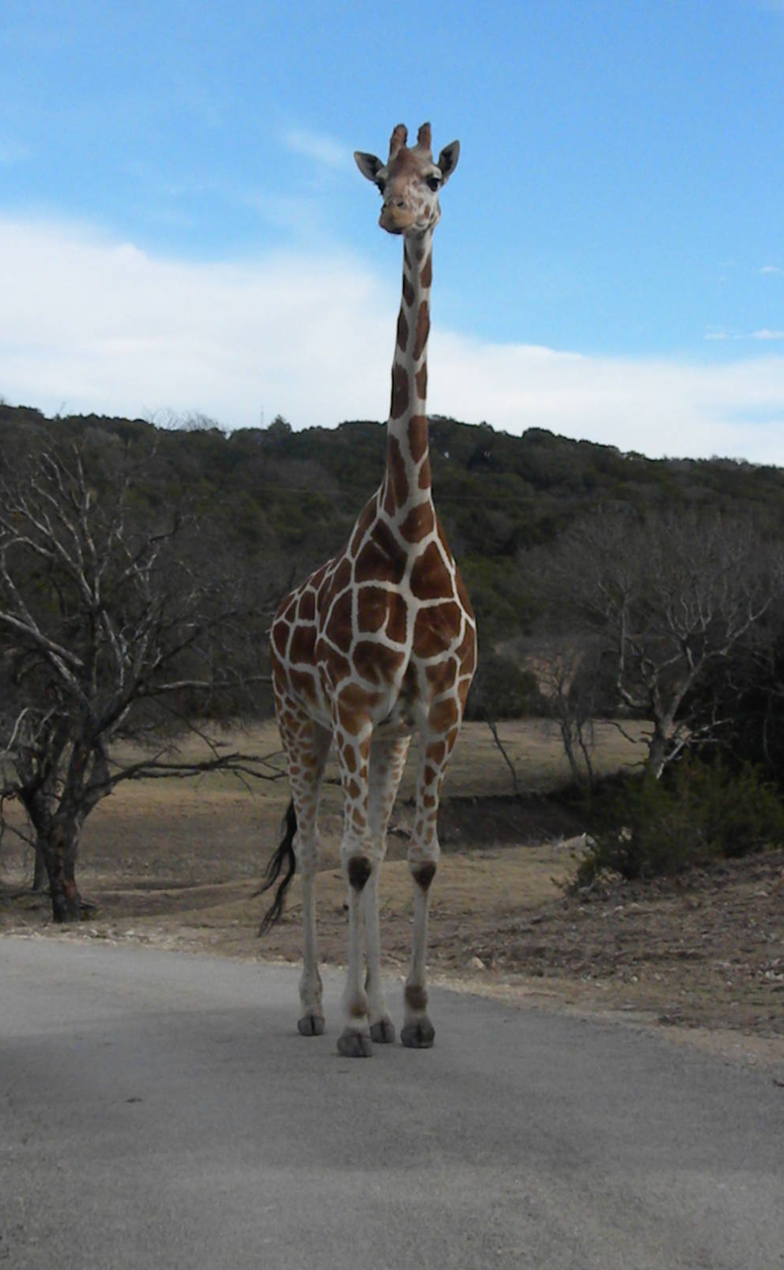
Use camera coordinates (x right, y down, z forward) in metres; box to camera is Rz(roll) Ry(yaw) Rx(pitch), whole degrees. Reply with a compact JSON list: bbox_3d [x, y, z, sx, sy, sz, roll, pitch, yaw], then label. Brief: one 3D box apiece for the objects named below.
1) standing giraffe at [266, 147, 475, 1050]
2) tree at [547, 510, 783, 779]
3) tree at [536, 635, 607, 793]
[{"bbox_3d":[-0.070,-0.200,12.800,0.800,4.350,2.150,0,-1,-14],"label":"standing giraffe"},{"bbox_3d":[5.930,0.200,58.000,5.200,6.000,5.000,0,-1,0],"label":"tree"},{"bbox_3d":[3.740,1.620,55.000,1.450,3.250,1.400,0,-1,0],"label":"tree"}]

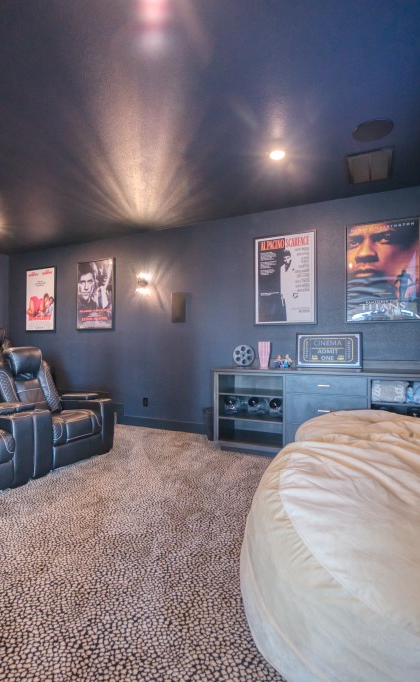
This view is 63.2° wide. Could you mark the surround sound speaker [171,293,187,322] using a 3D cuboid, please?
[{"bbox_3d":[-0.418,-0.441,4.541,0.225,0.400,0.030,0,-1,26],"label":"surround sound speaker"}]

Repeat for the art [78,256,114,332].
[{"bbox_3d":[-1.755,-0.697,5.196,0.730,1.050,0.030,0,-1,26],"label":"art"}]

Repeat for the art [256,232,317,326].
[{"bbox_3d":[0.858,-0.706,3.925,0.715,1.050,0.030,0,-1,26],"label":"art"}]

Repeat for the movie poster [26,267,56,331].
[{"bbox_3d":[-2.855,-0.691,5.732,0.715,1.050,0.030,0,-1,26],"label":"movie poster"}]

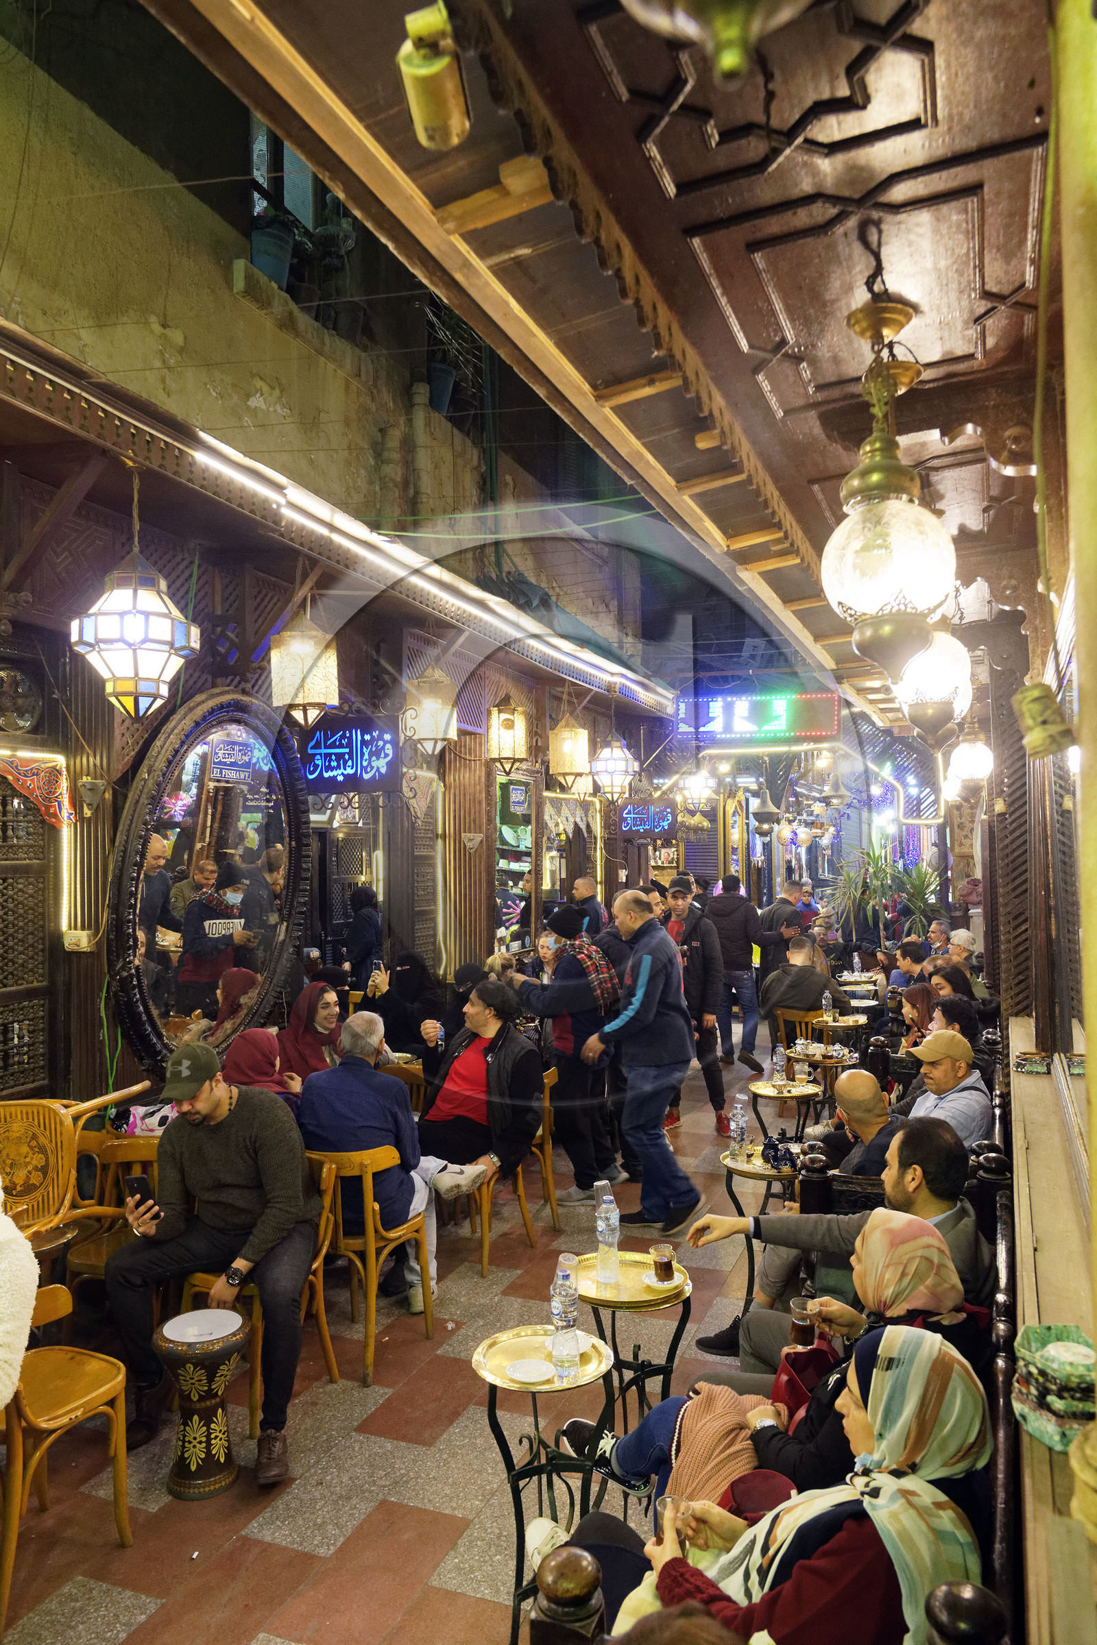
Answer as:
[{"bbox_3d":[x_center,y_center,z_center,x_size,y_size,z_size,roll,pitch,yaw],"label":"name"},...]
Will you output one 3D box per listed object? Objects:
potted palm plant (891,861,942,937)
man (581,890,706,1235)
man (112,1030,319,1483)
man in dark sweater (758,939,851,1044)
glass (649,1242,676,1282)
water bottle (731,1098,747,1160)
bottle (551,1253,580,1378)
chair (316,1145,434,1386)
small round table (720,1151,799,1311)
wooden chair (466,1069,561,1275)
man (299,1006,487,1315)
[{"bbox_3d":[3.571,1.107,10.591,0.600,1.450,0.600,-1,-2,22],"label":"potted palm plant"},{"bbox_3d":[0.500,1.229,5.745,0.660,1.720,0.500,-1,-2,-5],"label":"man"},{"bbox_3d":[-1.070,1.410,3.710,0.640,1.300,0.720,-1,0,27],"label":"man"},{"bbox_3d":[1.760,1.418,7.600,0.610,1.290,0.780,0,0,13],"label":"man in dark sweater"},{"bbox_3d":[0.317,1.216,3.035,0.075,0.088,0.062,-1,-3,0],"label":"glass"},{"bbox_3d":[0.753,1.230,4.368,0.066,0.225,0.066,-1,-2,21],"label":"water bottle"},{"bbox_3d":[0.039,1.128,2.527,0.065,0.265,0.065,-1,-3,0],"label":"bottle"},{"bbox_3d":[-0.716,1.635,4.285,0.440,0.840,0.510,-2,-3,24],"label":"chair"},{"bbox_3d":[0.888,1.684,4.300,0.410,0.710,0.410,-1,-2,0],"label":"small round table"},{"bbox_3d":[-0.207,1.668,5.402,0.430,0.840,0.480,-2,-2,35],"label":"wooden chair"},{"bbox_3d":[-0.650,1.406,4.370,0.580,1.310,0.740,-1,0,27],"label":"man"}]

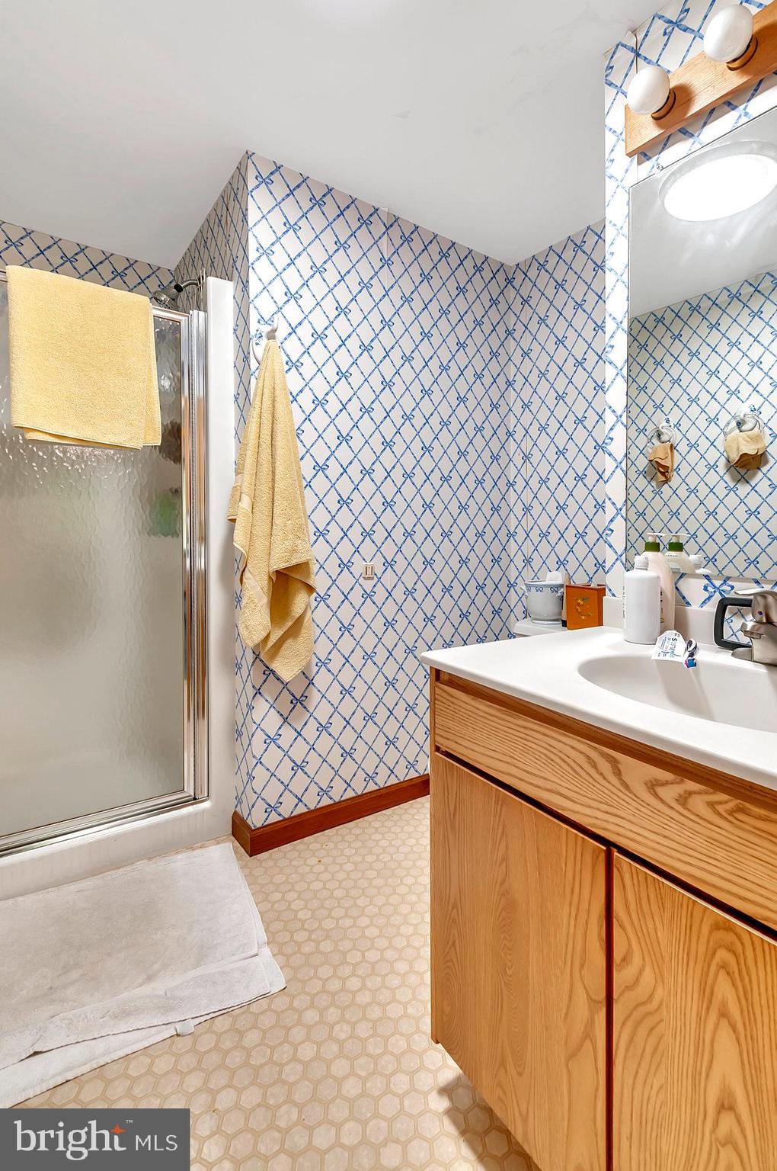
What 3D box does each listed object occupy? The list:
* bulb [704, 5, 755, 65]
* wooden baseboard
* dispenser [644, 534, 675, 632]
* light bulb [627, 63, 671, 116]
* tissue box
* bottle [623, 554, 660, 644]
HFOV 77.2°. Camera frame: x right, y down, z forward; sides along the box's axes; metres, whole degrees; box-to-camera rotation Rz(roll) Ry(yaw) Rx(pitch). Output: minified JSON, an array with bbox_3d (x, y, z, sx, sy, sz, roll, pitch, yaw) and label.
[{"bbox_3d":[0.625,-1.007,0.892,0.092,0.080,0.080,-2,4,-35],"label":"bulb"},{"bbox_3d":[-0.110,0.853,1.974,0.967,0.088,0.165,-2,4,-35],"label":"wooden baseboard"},{"bbox_3d":[0.581,-0.004,1.070,0.062,0.214,0.085,-2,4,-35],"label":"dispenser"},{"bbox_3d":[0.542,-1.022,1.010,0.092,0.080,0.080,-2,4,-35],"label":"light bulb"},{"bbox_3d":[0.741,0.084,1.775,0.130,0.158,0.128,-2,4,-35],"label":"tissue box"},{"bbox_3d":[0.534,0.030,1.025,0.067,0.183,0.067,-1,3,-17],"label":"bottle"}]

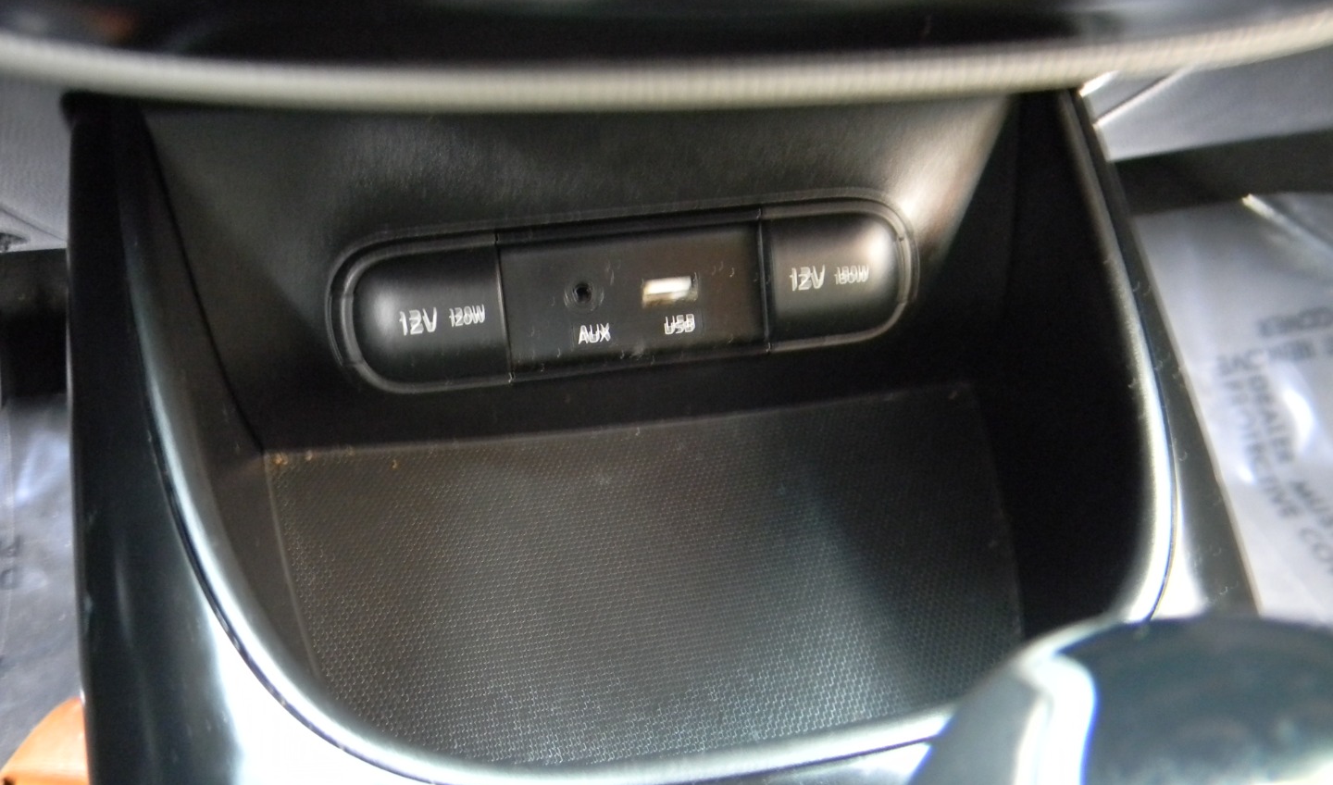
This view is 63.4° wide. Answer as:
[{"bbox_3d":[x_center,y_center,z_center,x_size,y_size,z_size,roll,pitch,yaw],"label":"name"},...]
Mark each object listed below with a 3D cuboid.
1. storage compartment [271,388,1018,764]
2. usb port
[{"bbox_3d":[0.000,0.038,0.219,0.163,0.003,0.088,-6,46,-8],"label":"storage compartment"},{"bbox_3d":[0.000,-0.023,0.246,0.013,0.006,0.009,-6,13,-8],"label":"usb port"}]

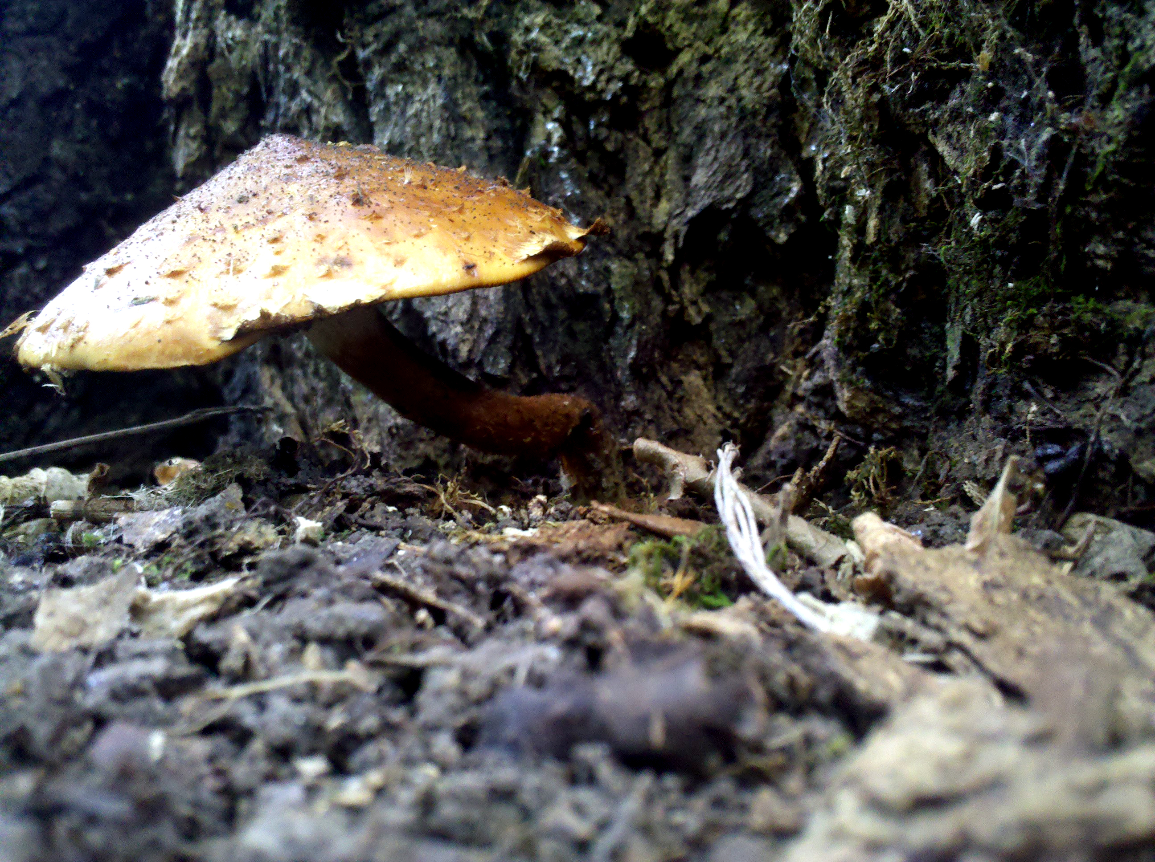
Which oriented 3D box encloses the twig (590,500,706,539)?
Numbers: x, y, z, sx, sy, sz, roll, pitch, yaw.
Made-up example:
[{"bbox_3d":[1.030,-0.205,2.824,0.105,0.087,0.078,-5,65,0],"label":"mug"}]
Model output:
[{"bbox_3d":[0.013,0.016,0.189,0.025,0.003,0.003,10,9,31],"label":"twig"}]

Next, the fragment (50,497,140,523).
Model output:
[{"bbox_3d":[-0.098,0.016,0.205,0.018,0.004,0.004,-1,5,-16],"label":"fragment"}]

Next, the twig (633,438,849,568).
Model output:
[{"bbox_3d":[0.030,0.013,0.195,0.006,0.007,0.054,-5,23,-43],"label":"twig"}]

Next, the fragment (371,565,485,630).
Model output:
[{"bbox_3d":[-0.020,0.023,0.136,0.022,0.002,0.002,14,13,36],"label":"fragment"}]

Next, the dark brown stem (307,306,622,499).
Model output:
[{"bbox_3d":[-0.024,-0.007,0.203,0.064,0.041,0.018,0,5,0],"label":"dark brown stem"}]

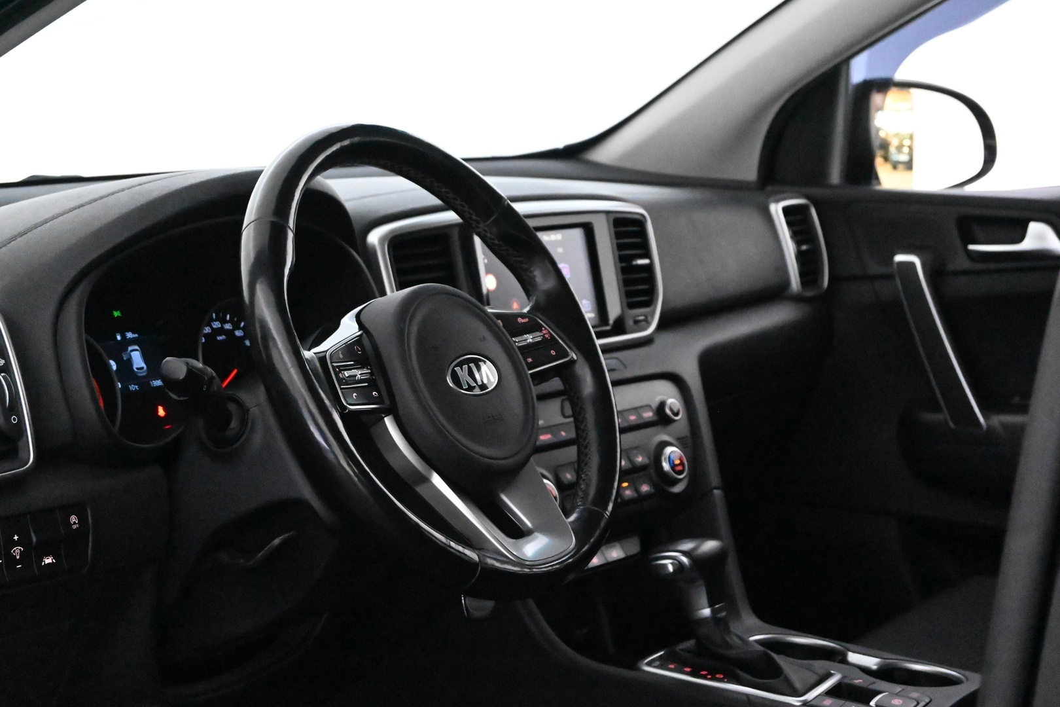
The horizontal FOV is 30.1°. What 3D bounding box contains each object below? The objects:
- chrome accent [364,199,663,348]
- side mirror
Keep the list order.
[{"bbox_3d":[-0.001,-0.066,1.843,0.045,0.142,0.405,-9,0,40],"label":"chrome accent"},{"bbox_3d":[0.490,-0.278,2.608,0.230,0.165,0.120,-5,9,-33],"label":"side mirror"}]

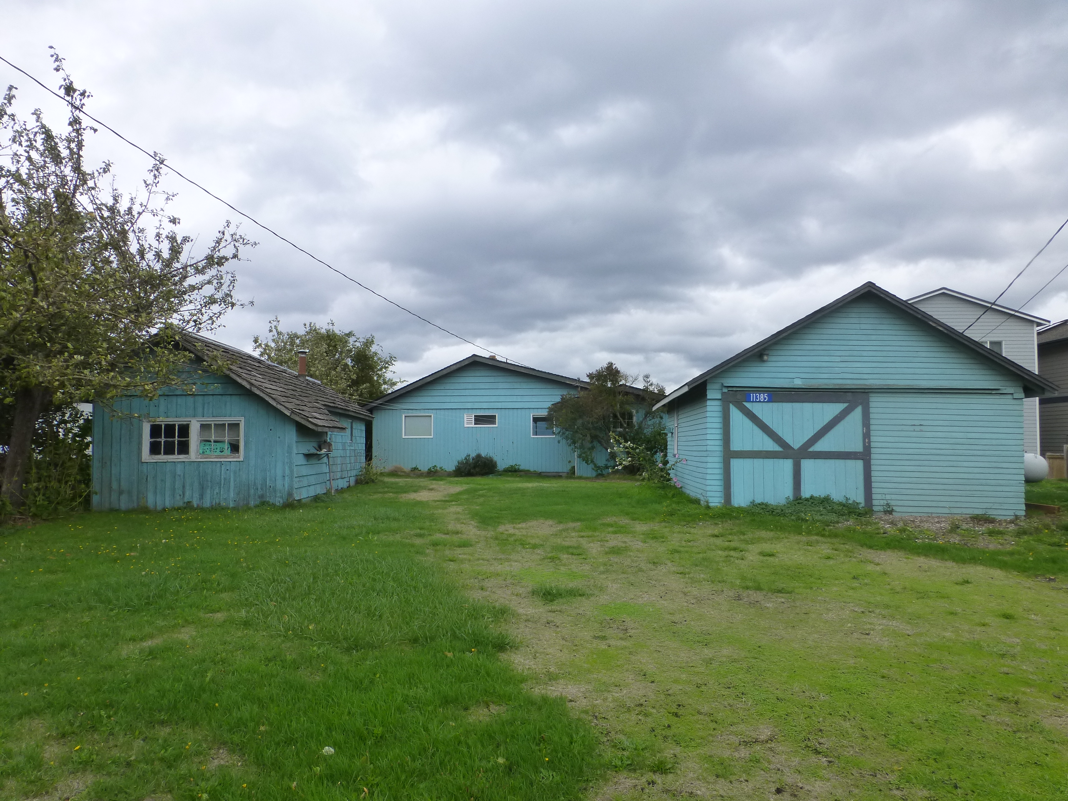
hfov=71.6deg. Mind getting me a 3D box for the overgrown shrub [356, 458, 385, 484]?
[{"bbox_3d":[-4.748,2.071,21.500,0.800,0.720,0.700,0,-3,0],"label":"overgrown shrub"}]

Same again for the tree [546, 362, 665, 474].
[{"bbox_3d":[2.597,0.710,26.800,4.000,4.100,3.400,0,-3,0],"label":"tree"}]

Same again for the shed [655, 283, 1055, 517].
[{"bbox_3d":[6.876,0.195,18.590,7.040,4.500,8.120,0,-3,4],"label":"shed"}]

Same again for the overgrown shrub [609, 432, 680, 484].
[{"bbox_3d":[3.359,1.762,22.500,2.050,1.600,1.800,0,-3,4],"label":"overgrown shrub"}]

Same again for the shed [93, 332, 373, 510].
[{"bbox_3d":[-6.703,0.579,18.078,4.560,3.400,7.180,0,-3,-1],"label":"shed"}]

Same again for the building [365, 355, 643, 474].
[{"bbox_3d":[-0.211,0.827,33.859,12.360,4.850,9.000,0,-3,11],"label":"building"}]

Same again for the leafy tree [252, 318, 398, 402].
[{"bbox_3d":[-8.750,-0.192,31.000,5.700,6.100,5.200,0,-3,0],"label":"leafy tree"}]

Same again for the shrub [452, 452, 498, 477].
[{"bbox_3d":[-2.287,2.516,29.000,1.700,0.980,1.300,0,-3,11],"label":"shrub"}]

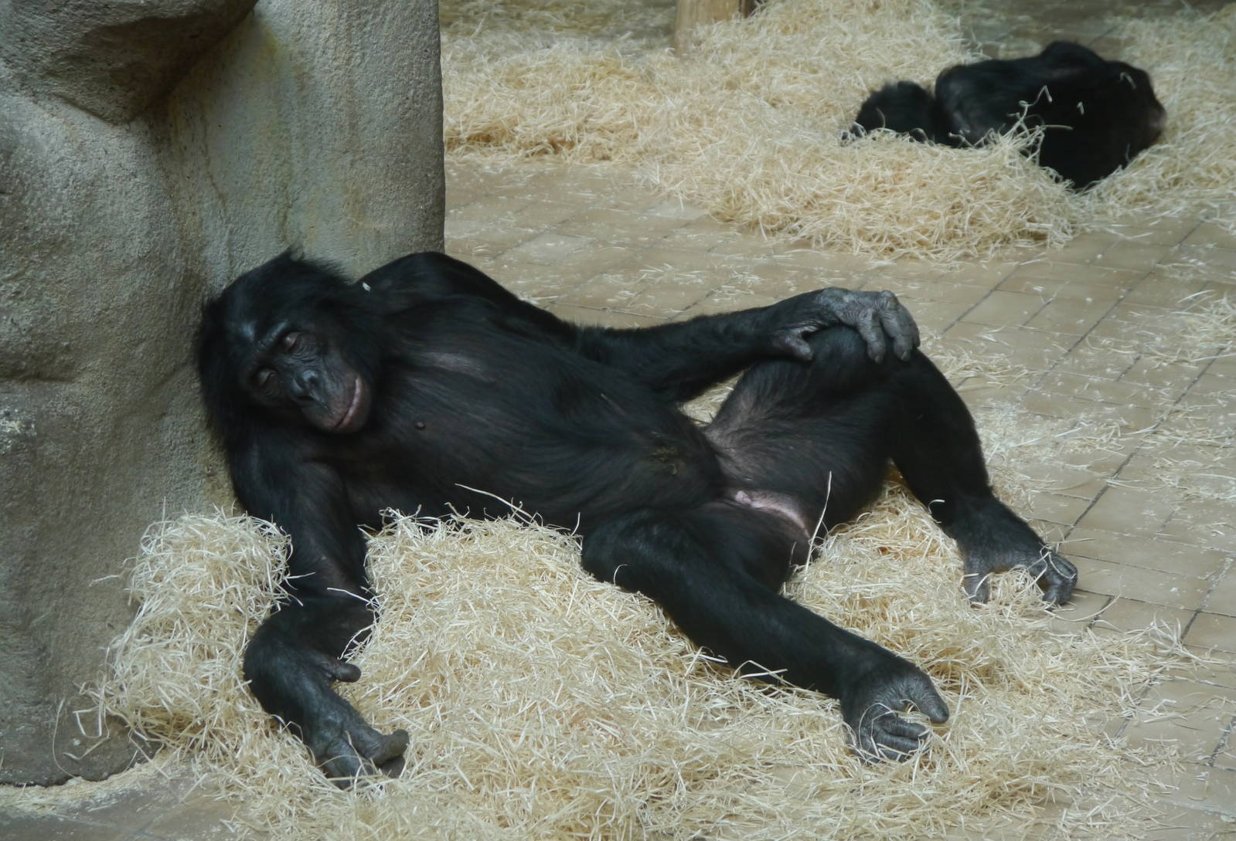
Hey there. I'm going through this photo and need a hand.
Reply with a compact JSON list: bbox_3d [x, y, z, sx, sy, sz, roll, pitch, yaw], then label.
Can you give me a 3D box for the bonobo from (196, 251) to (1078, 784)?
[{"bbox_3d":[0.021,0.073,3.264,1.020,0.410,0.700,1,17,0],"label":"bonobo"}]

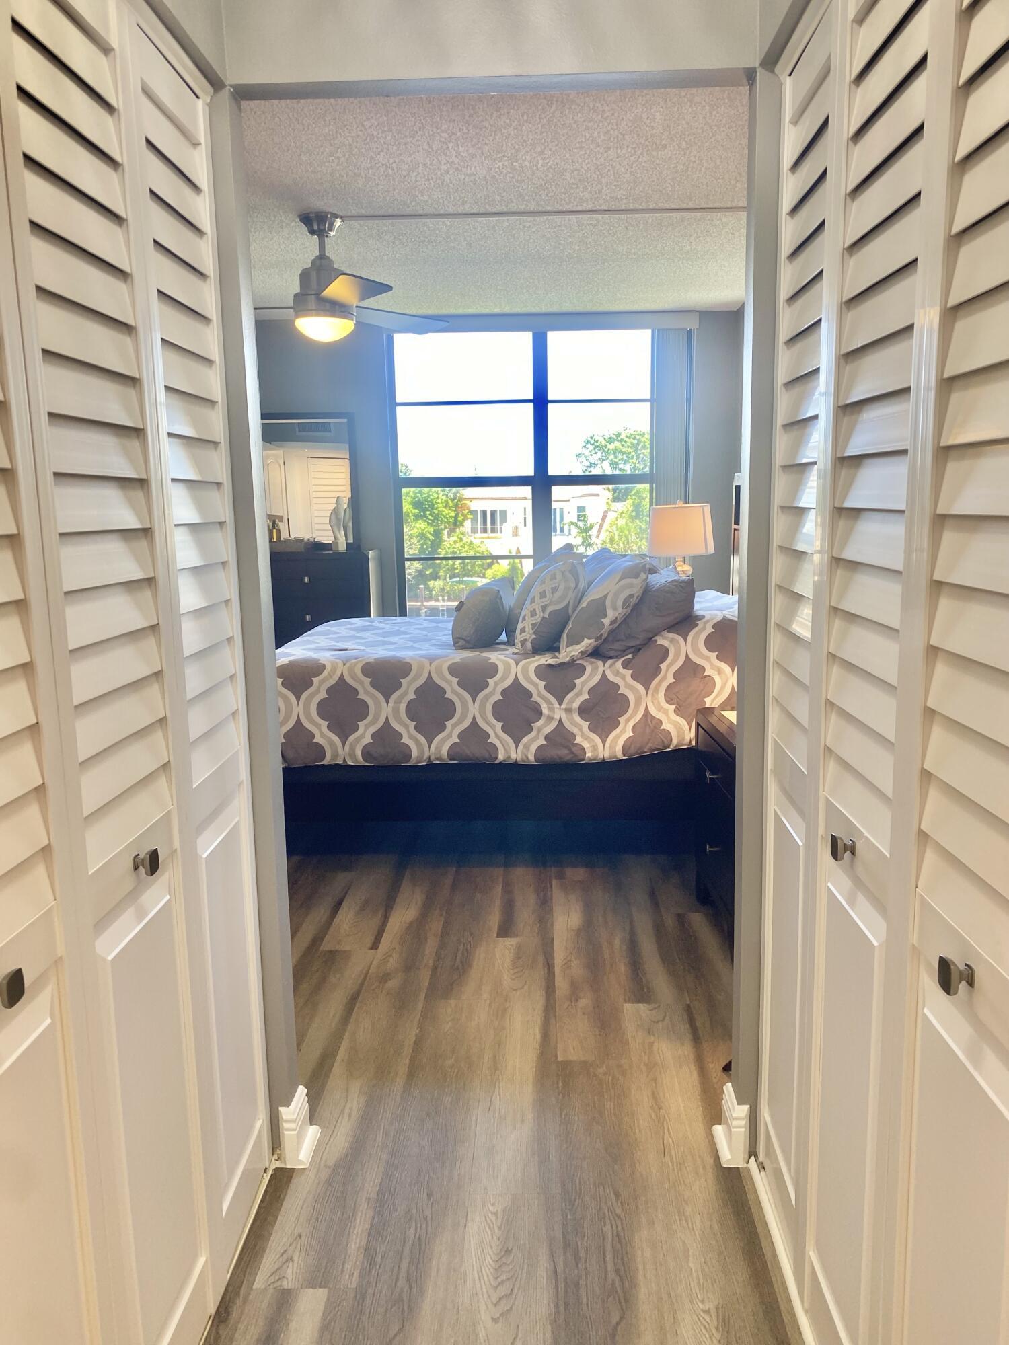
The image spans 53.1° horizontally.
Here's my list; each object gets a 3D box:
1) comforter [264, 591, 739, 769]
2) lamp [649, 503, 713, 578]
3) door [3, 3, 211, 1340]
[{"bbox_3d":[0.107,-0.072,4.528,2.040,0.560,1.760,-1,9,2],"label":"comforter"},{"bbox_3d":[0.961,-0.565,5.451,0.350,0.700,0.350,-1,9,2],"label":"lamp"},{"bbox_3d":[-0.534,0.113,1.375,0.035,2.030,0.378,-1,10,2],"label":"door"}]

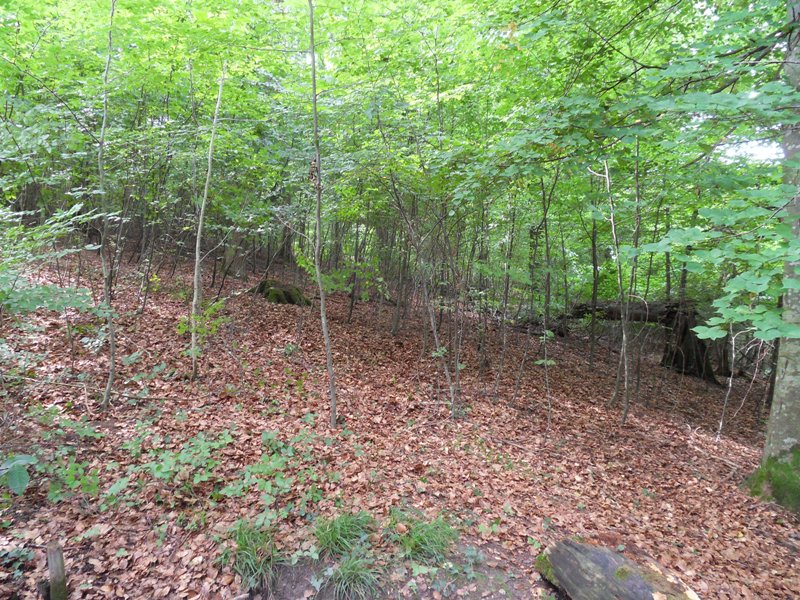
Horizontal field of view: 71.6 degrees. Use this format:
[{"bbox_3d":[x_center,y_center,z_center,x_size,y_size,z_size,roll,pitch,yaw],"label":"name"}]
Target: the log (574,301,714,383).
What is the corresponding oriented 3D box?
[{"bbox_3d":[4.029,0.659,9.300,2.103,1.238,0.850,1,4,18],"label":"log"}]

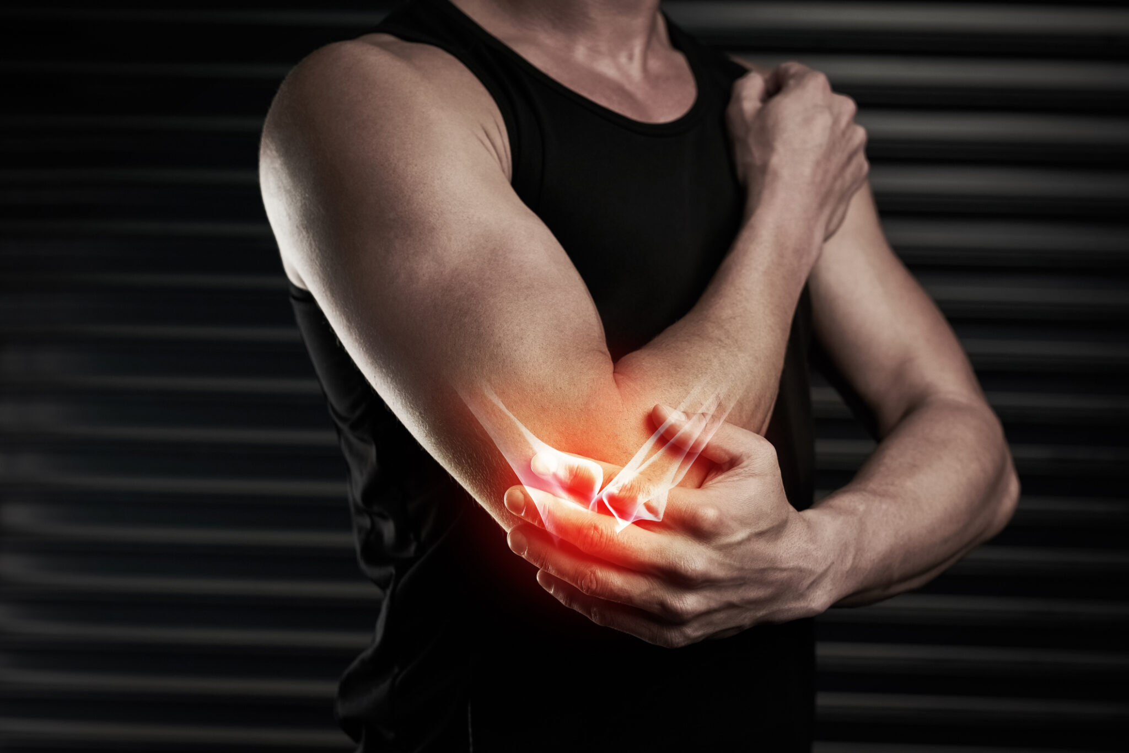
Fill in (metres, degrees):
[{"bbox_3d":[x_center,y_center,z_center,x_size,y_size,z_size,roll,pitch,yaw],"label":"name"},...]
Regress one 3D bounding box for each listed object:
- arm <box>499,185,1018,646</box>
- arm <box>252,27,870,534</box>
[{"bbox_3d":[0.127,-0.031,1.071,0.473,0.374,0.208,0,-9,-38],"label":"arm"},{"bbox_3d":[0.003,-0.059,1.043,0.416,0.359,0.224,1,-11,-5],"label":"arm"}]

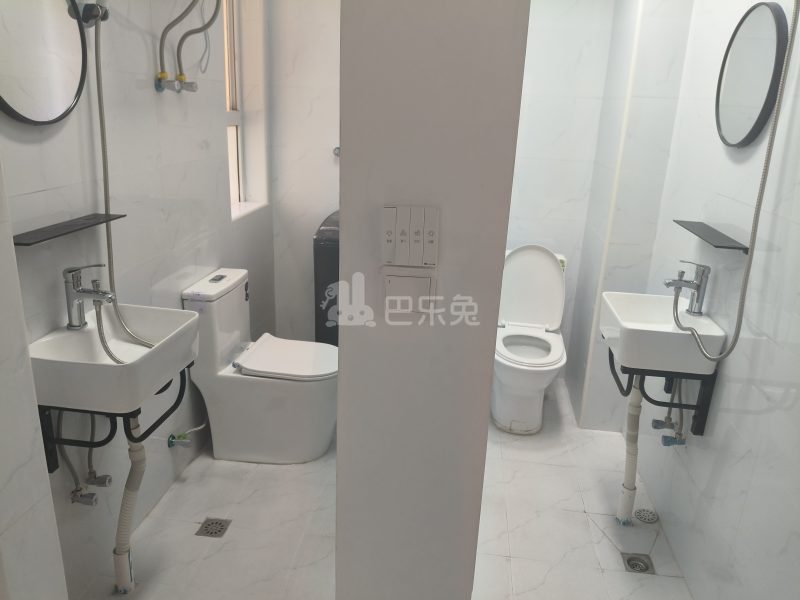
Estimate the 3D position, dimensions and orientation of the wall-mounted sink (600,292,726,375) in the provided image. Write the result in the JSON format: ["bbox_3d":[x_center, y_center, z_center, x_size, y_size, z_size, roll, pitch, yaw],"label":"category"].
[{"bbox_3d":[0.854,0.103,2.029,0.313,0.133,0.369,4,18,6],"label":"wall-mounted sink"}]

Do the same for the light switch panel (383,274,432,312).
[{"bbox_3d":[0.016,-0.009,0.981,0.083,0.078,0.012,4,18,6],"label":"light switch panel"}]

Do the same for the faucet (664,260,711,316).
[{"bbox_3d":[0.939,-0.038,1.973,0.136,0.180,0.054,4,18,6],"label":"faucet"}]

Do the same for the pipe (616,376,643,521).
[{"bbox_3d":[0.843,0.519,2.155,0.082,0.655,0.063,4,18,6],"label":"pipe"}]

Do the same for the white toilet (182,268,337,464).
[{"bbox_3d":[-0.497,0.290,2.534,0.650,0.730,0.390,4,18,6],"label":"white toilet"}]

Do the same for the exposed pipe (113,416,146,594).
[{"bbox_3d":[-0.791,0.578,1.745,0.138,0.665,0.079,4,18,6],"label":"exposed pipe"}]

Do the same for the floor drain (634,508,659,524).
[{"bbox_3d":[0.941,0.821,2.288,0.088,0.012,0.088,4,18,6],"label":"floor drain"}]

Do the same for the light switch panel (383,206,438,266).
[{"bbox_3d":[0.019,-0.105,0.975,0.090,0.100,0.025,4,18,6],"label":"light switch panel"}]

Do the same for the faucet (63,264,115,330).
[{"bbox_3d":[-0.825,-0.006,1.599,0.147,0.184,0.056,4,18,6],"label":"faucet"}]

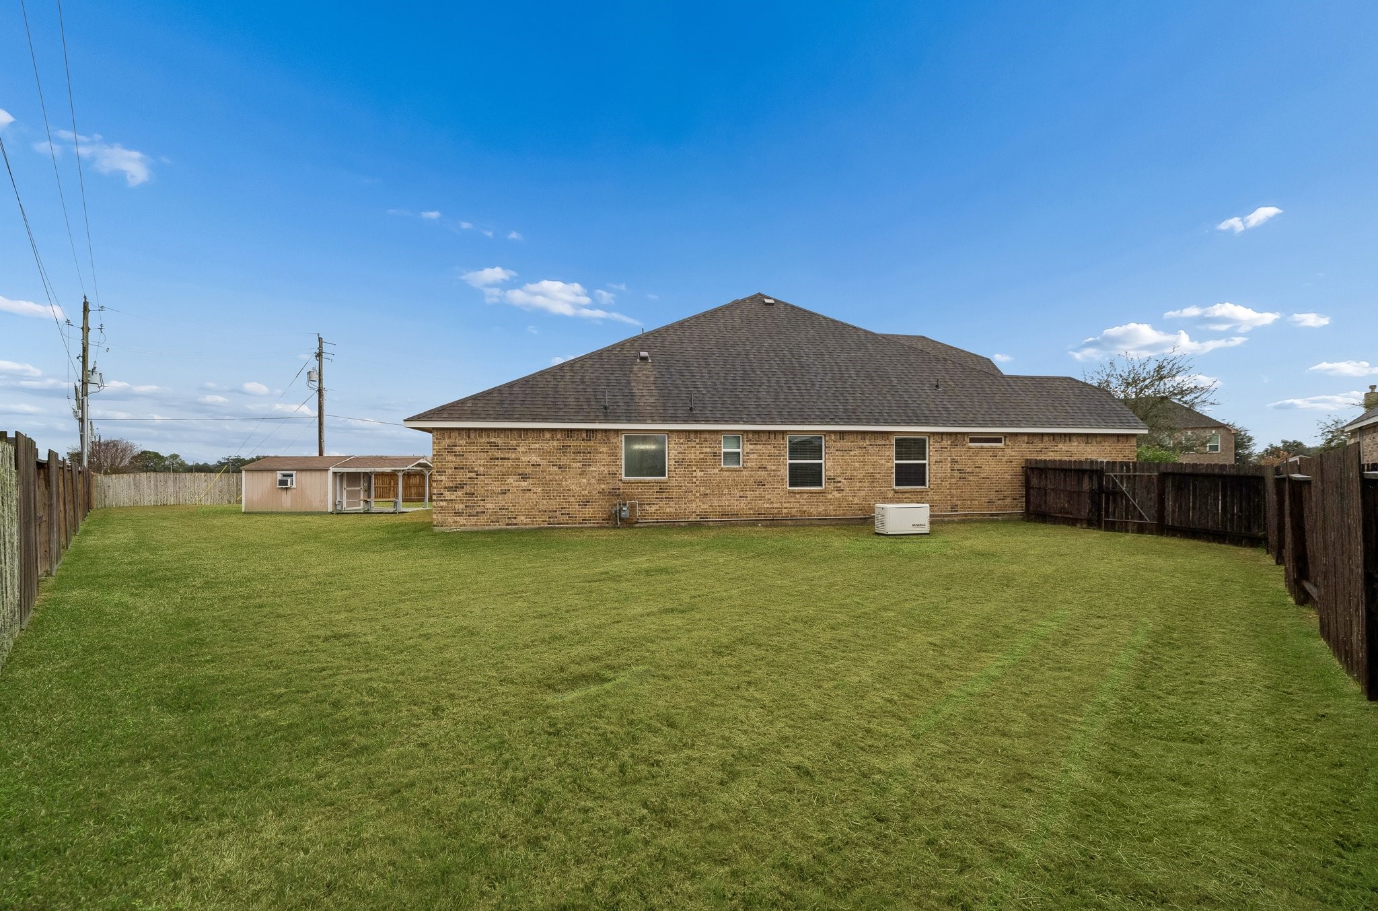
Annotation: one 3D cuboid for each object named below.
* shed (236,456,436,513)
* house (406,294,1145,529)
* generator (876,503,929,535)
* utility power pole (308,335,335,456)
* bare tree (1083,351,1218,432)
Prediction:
[{"bbox_3d":[-14.550,1.160,22.950,6.950,2.340,3.000,0,0,4],"label":"shed"},{"bbox_3d":[2.180,-1.950,22.900,21.000,7.850,17.000,0,0,-9],"label":"house"},{"bbox_3d":[5.580,1.620,13.900,1.220,0.750,0.640,0,0,-9],"label":"generator"},{"bbox_3d":[-20.800,-2.050,30.300,1.300,9.550,1.100,0,0,-44],"label":"utility power pole"},{"bbox_3d":[20.500,-1.300,24.000,5.600,6.600,5.500,0,0,-9],"label":"bare tree"}]

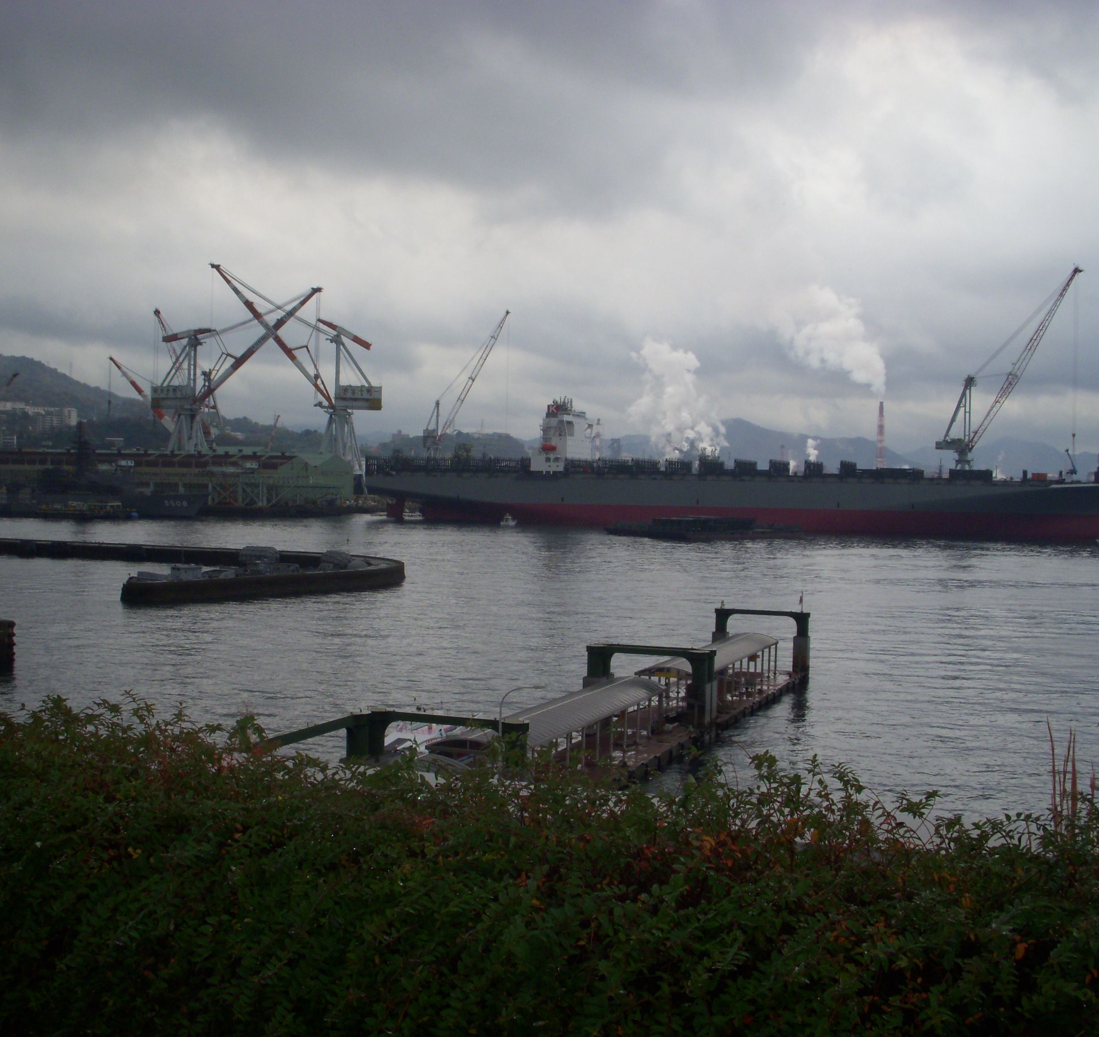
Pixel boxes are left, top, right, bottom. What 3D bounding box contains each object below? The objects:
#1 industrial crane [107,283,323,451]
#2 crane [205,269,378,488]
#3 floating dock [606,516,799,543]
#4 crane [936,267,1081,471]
[{"bbox_3d":[-171.480,-65.890,818.870,103.000,109.000,22.000,1,1,21],"label":"industrial crane"},{"bbox_3d":[-136.660,-71.230,815.130,92.000,125.000,22.000,1,1,-8],"label":"crane"},{"bbox_3d":[53.140,3.140,528.890,50.000,8.000,42.000,0,2,-36],"label":"floating dock"},{"bbox_3d":[199.450,-54.480,660.760,60.500,105.500,13.000,1,1,17],"label":"crane"}]

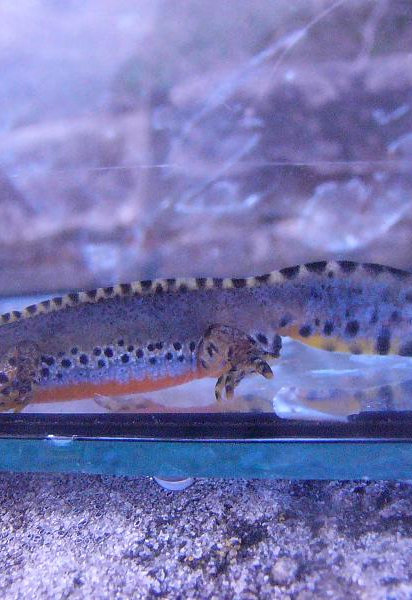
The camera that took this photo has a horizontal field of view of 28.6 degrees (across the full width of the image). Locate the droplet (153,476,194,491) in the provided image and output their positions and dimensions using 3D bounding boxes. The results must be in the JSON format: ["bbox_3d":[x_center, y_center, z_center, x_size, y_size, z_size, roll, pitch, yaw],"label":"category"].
[{"bbox_3d":[-0.003,0.018,0.080,0.004,0.002,0.004,-2,11,20],"label":"droplet"}]

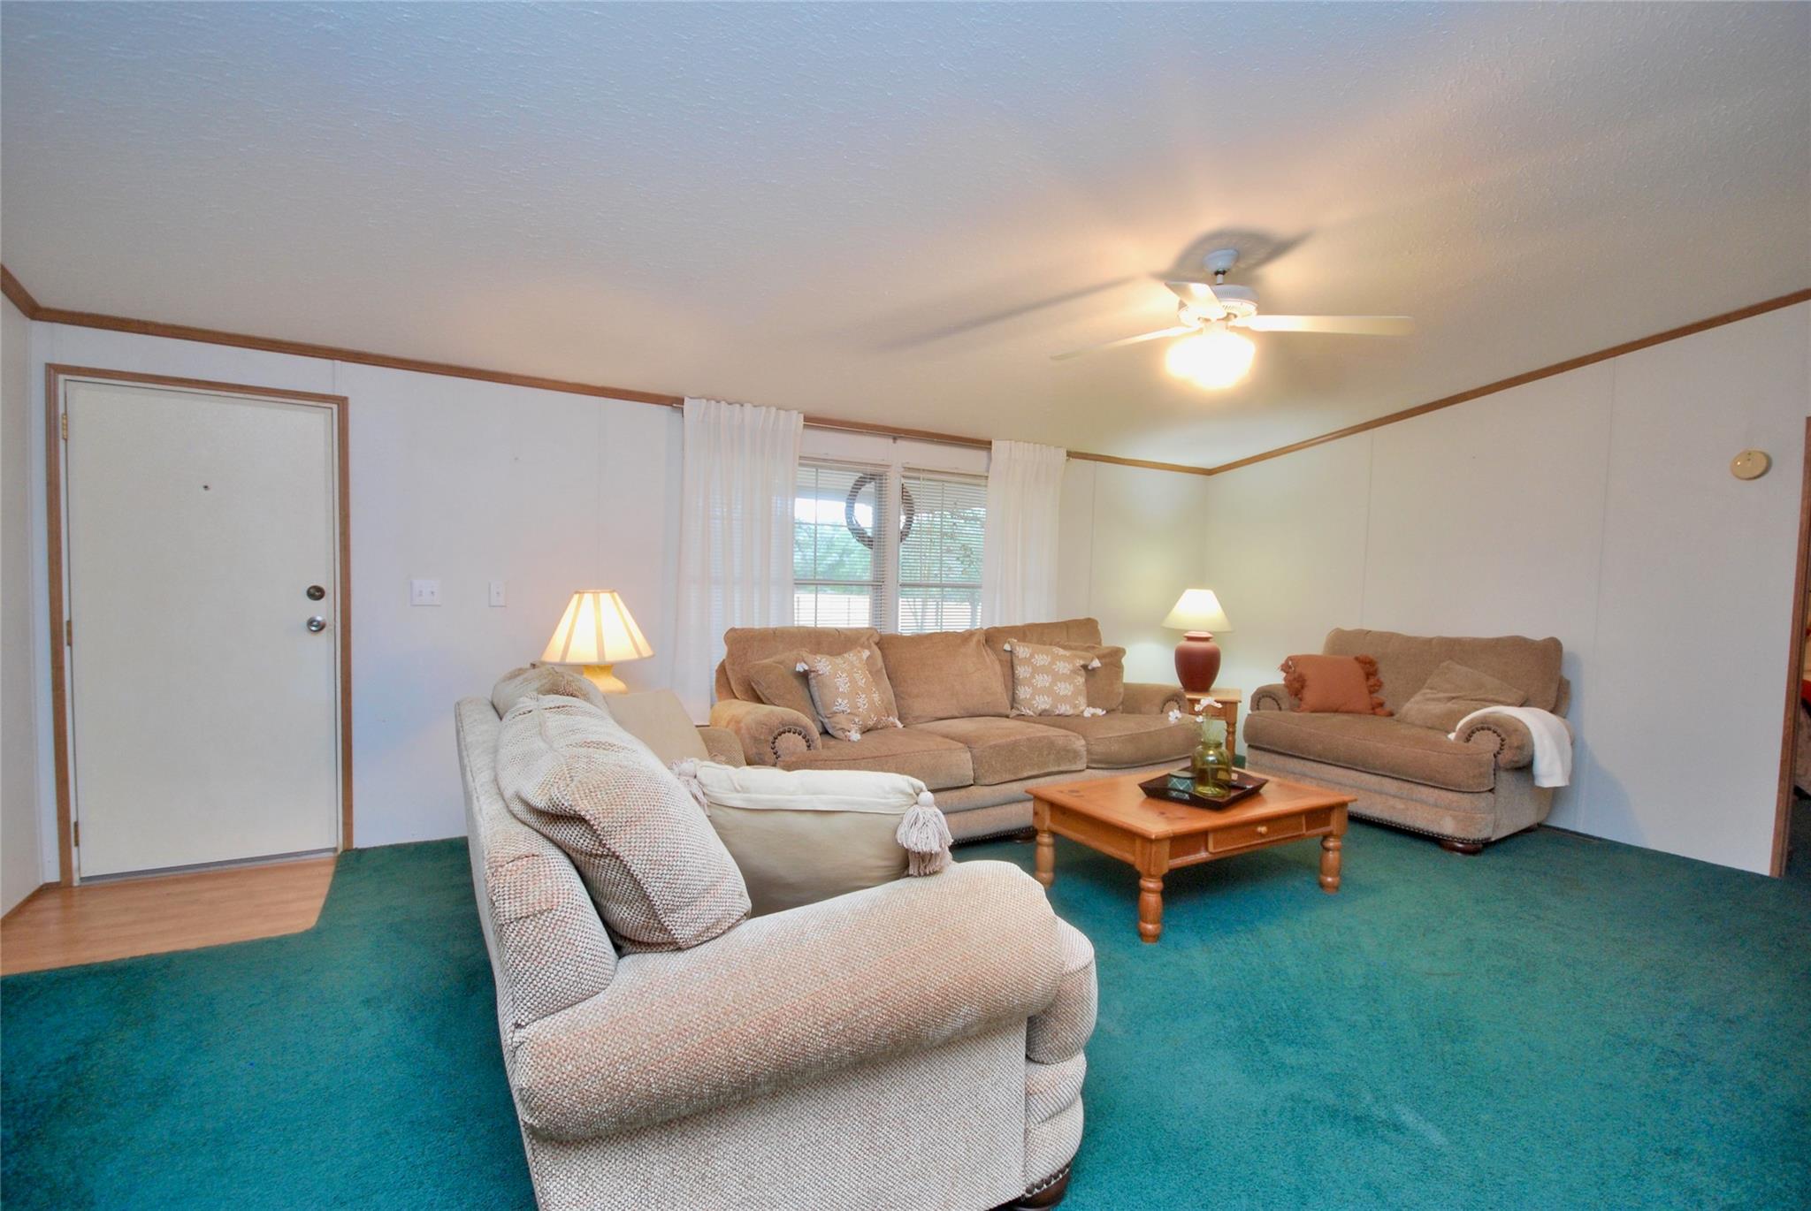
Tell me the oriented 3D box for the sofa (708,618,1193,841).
[{"bbox_3d":[0.334,0.636,4.043,2.520,0.980,0.990,0,3,-29],"label":"sofa"}]

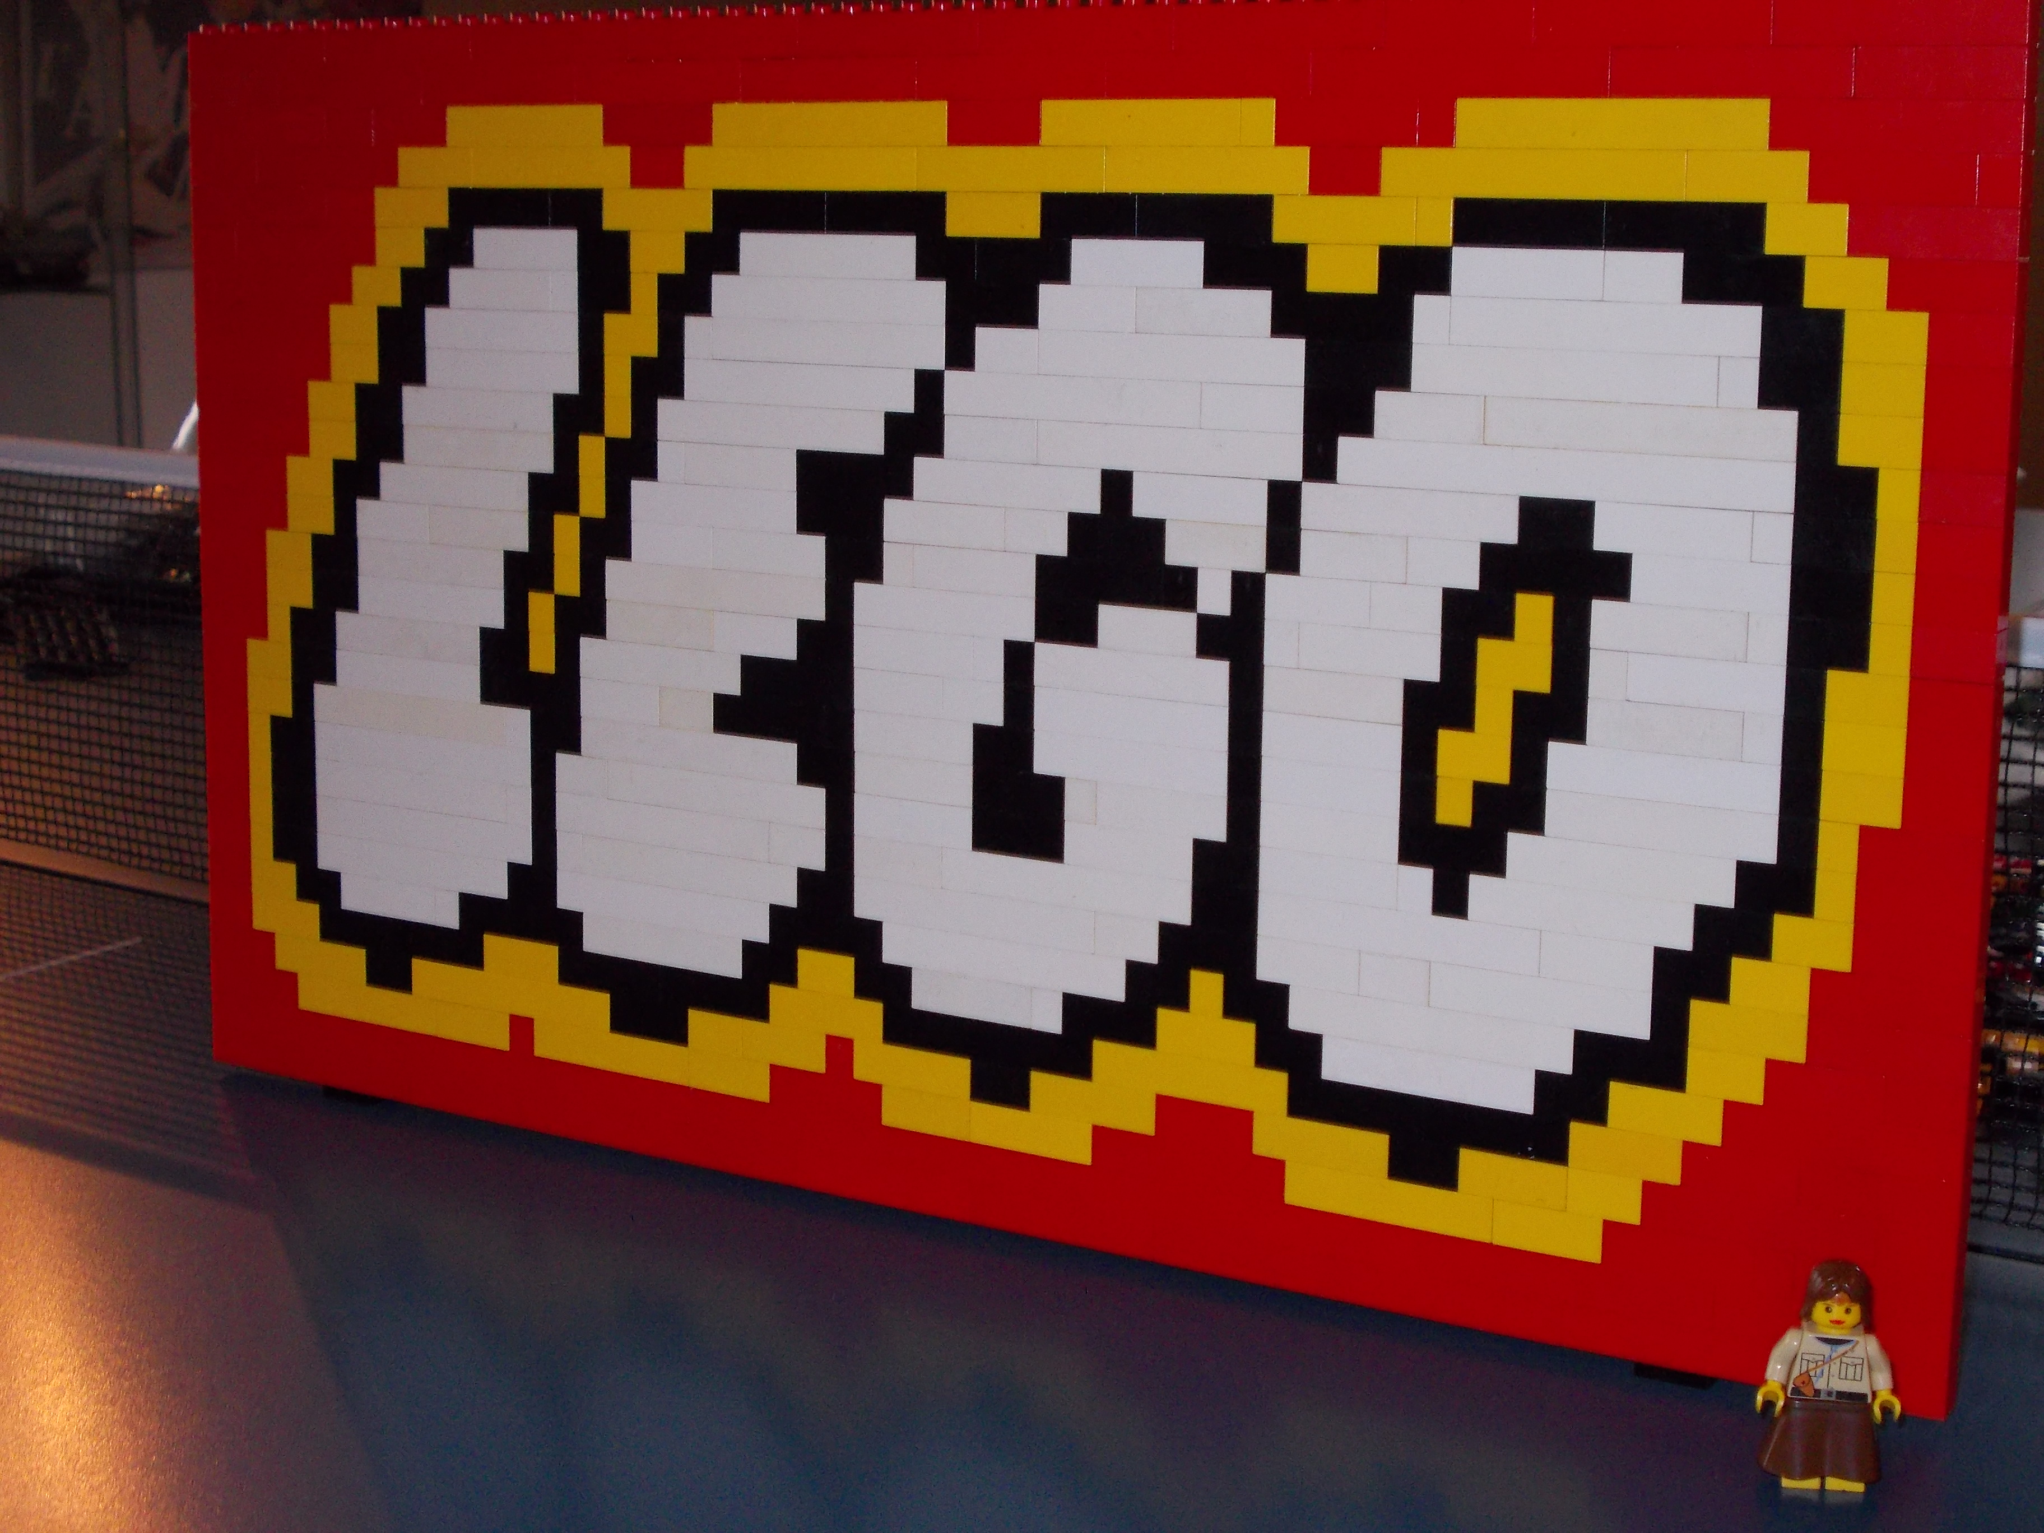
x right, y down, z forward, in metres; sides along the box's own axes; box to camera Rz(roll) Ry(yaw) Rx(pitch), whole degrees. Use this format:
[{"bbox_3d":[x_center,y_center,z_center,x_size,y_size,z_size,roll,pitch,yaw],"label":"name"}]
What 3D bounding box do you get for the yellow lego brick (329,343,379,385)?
[{"bbox_3d":[-0.165,-0.102,0.755,0.016,0.010,0.008,7,12,31],"label":"yellow lego brick"}]

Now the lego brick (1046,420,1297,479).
[{"bbox_3d":[0.033,-0.067,0.639,0.064,0.010,0.008,7,12,31],"label":"lego brick"}]

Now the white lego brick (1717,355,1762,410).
[{"bbox_3d":[0.137,-0.073,0.568,0.008,0.010,0.008,7,12,31],"label":"white lego brick"}]

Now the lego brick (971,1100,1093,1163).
[{"bbox_3d":[0.004,0.082,0.679,0.032,0.010,0.008,7,12,31],"label":"lego brick"}]

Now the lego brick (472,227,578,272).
[{"bbox_3d":[-0.116,-0.124,0.720,0.032,0.010,0.008,7,12,31],"label":"lego brick"}]

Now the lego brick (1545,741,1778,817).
[{"bbox_3d":[0.127,0.001,0.592,0.048,0.010,0.008,7,12,31],"label":"lego brick"}]

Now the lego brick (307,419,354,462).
[{"bbox_3d":[-0.171,-0.082,0.757,0.016,0.010,0.008,7,12,31],"label":"lego brick"}]

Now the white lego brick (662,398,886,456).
[{"bbox_3d":[-0.056,-0.078,0.690,0.064,0.010,0.008,7,12,31],"label":"white lego brick"}]

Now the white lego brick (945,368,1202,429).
[{"bbox_3d":[0.012,-0.079,0.646,0.064,0.010,0.008,7,12,31],"label":"white lego brick"}]

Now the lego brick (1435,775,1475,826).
[{"bbox_3d":[0.089,0.006,0.612,0.008,0.010,0.008,7,12,31],"label":"lego brick"}]

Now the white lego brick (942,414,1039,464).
[{"bbox_3d":[-0.005,-0.072,0.659,0.024,0.010,0.008,7,12,31],"label":"white lego brick"}]

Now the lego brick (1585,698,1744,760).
[{"bbox_3d":[0.126,-0.008,0.587,0.032,0.010,0.008,7,12,31],"label":"lego brick"}]

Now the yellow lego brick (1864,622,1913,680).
[{"bbox_3d":[0.163,-0.022,0.562,0.008,0.010,0.008,7,12,31],"label":"yellow lego brick"}]

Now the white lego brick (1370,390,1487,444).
[{"bbox_3d":[0.083,-0.070,0.603,0.024,0.010,0.008,7,12,31],"label":"white lego brick"}]

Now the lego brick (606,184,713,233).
[{"bbox_3d":[-0.082,-0.129,0.698,0.032,0.010,0.008,7,13,31],"label":"lego brick"}]

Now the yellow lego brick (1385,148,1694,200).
[{"bbox_3d":[0.100,-0.115,0.585,0.064,0.010,0.008,7,12,31],"label":"yellow lego brick"}]

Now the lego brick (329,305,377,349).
[{"bbox_3d":[-0.164,-0.111,0.754,0.016,0.010,0.008,7,12,31],"label":"lego brick"}]

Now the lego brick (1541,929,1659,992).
[{"bbox_3d":[0.116,0.038,0.601,0.024,0.010,0.008,7,12,31],"label":"lego brick"}]

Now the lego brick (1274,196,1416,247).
[{"bbox_3d":[0.067,-0.110,0.610,0.032,0.010,0.008,7,12,31],"label":"lego brick"}]

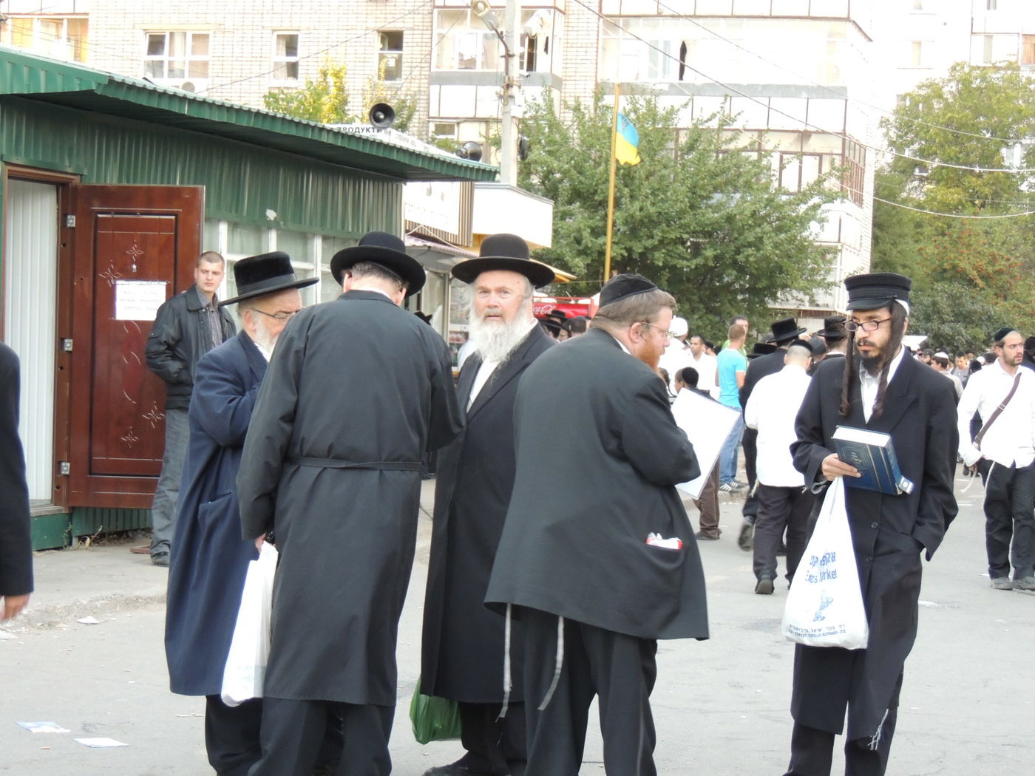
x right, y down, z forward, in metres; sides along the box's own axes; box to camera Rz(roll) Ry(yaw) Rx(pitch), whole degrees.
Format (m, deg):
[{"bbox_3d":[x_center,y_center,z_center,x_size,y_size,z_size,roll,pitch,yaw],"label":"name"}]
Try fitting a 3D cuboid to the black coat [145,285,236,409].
[{"bbox_3d":[-1.831,-0.229,15.100,0.530,0.690,0.340,1,1,-40],"label":"black coat"}]

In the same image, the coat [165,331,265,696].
[{"bbox_3d":[-0.951,0.414,8.850,0.430,1.190,0.530,2,1,23],"label":"coat"}]

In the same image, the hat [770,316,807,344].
[{"bbox_3d":[2.058,-0.443,20.600,0.310,0.140,0.330,-15,7,2],"label":"hat"}]

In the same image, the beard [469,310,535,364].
[{"bbox_3d":[-0.053,-0.160,8.650,0.200,0.190,0.150,2,0,14],"label":"beard"}]

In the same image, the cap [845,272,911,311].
[{"bbox_3d":[1.161,-0.308,8.650,0.250,0.120,0.215,-5,5,-45],"label":"cap"}]

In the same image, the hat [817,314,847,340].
[{"bbox_3d":[2.424,-0.477,20.500,0.315,0.135,0.350,2,9,6],"label":"hat"}]

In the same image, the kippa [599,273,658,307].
[{"bbox_3d":[0.317,-0.296,7.850,0.175,0.072,0.170,-18,0,0],"label":"kippa"}]

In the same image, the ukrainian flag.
[{"bbox_3d":[1.641,-3.708,40.000,0.480,0.790,0.220,2,0,6],"label":"ukrainian flag"}]

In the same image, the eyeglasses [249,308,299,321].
[{"bbox_3d":[-0.797,-0.242,8.800,0.140,0.042,0.140,18,9,30],"label":"eyeglasses"}]

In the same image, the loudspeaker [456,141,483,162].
[{"bbox_3d":[-0.562,-2.803,32.000,0.260,0.260,0.280,2,0,35],"label":"loudspeaker"}]

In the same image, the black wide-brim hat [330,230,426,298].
[{"bbox_3d":[-0.441,-0.385,8.450,0.315,0.130,0.345,12,-27,10],"label":"black wide-brim hat"}]

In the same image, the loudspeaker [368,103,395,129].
[{"bbox_3d":[-1.262,-2.524,25.000,0.245,0.245,0.260,2,0,-12],"label":"loudspeaker"}]

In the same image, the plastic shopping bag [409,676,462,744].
[{"bbox_3d":[-0.260,1.029,8.950,0.230,0.310,0.160,2,0,18],"label":"plastic shopping bag"}]

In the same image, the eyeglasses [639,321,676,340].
[{"bbox_3d":[0.407,-0.172,8.000,0.140,0.042,0.140,20,6,15],"label":"eyeglasses"}]

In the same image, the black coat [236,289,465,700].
[{"bbox_3d":[-0.527,0.343,8.420,0.700,1.270,0.460,2,0,6],"label":"black coat"}]

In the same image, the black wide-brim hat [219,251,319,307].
[{"bbox_3d":[-0.805,-0.358,8.700,0.345,0.120,0.310,-13,3,25],"label":"black wide-brim hat"}]

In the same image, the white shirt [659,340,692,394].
[{"bbox_3d":[1.312,-0.058,22.800,0.330,0.720,0.500,1,1,-37],"label":"white shirt"}]

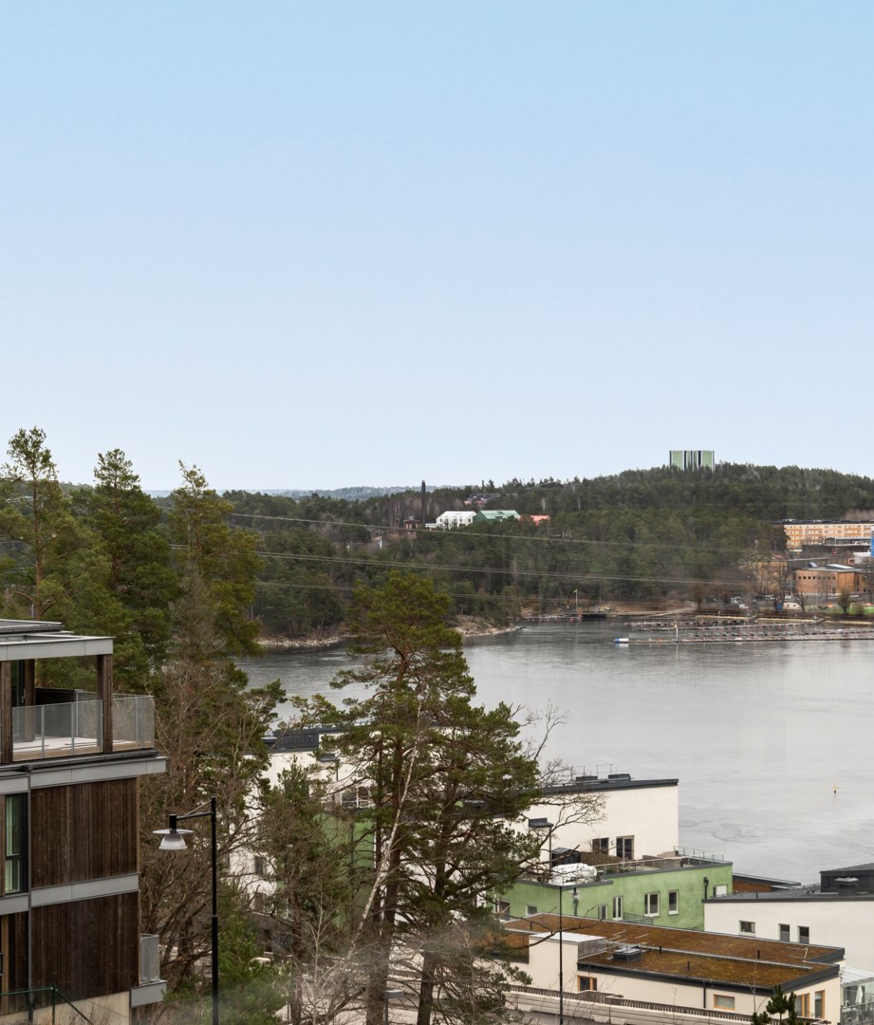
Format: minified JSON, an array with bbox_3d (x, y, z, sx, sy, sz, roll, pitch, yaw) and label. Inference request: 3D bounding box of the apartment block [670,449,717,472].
[{"bbox_3d":[166.715,-27.982,1900.000,29.000,25.000,21.000,0,0,5],"label":"apartment block"}]

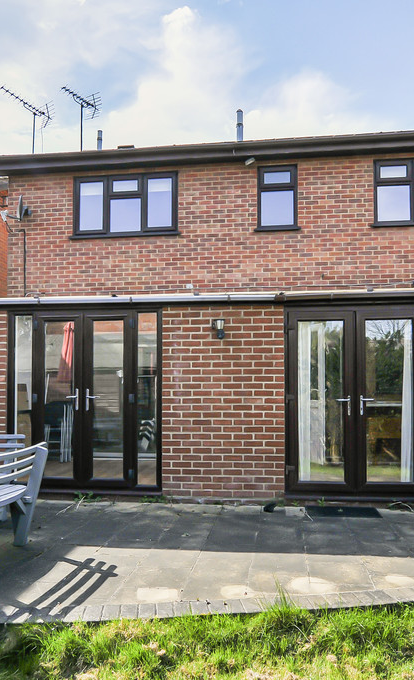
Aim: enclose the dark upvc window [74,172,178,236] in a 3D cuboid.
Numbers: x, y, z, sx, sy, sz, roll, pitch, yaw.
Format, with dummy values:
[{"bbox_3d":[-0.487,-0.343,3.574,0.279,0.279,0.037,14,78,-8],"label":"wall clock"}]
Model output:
[{"bbox_3d":[-1.356,-2.218,8.432,1.770,1.020,0.100,-1,-3,7],"label":"dark upvc window"}]

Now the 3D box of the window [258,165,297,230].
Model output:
[{"bbox_3d":[1.127,-2.263,8.135,0.640,1.020,0.100,-1,-3,7],"label":"window"}]

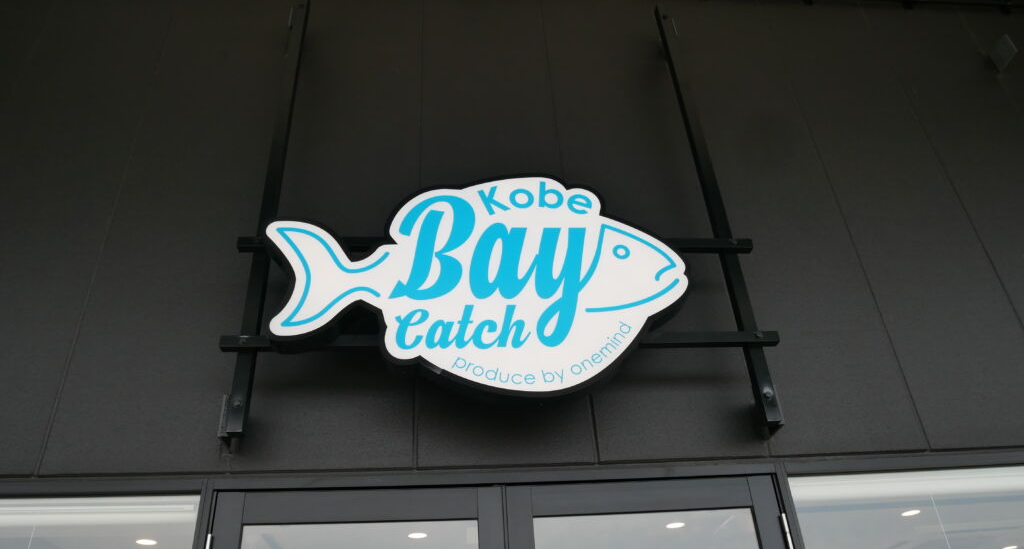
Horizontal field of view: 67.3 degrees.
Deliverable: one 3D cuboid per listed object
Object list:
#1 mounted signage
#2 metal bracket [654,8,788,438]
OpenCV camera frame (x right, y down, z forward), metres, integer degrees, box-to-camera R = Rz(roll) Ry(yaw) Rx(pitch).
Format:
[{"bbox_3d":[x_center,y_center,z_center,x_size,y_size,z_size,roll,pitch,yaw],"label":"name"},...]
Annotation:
[{"bbox_3d":[-0.120,0.027,2.642,1.480,0.920,0.095,0,-35,-6],"label":"mounted signage"},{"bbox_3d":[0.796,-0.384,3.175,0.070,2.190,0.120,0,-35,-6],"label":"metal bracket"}]

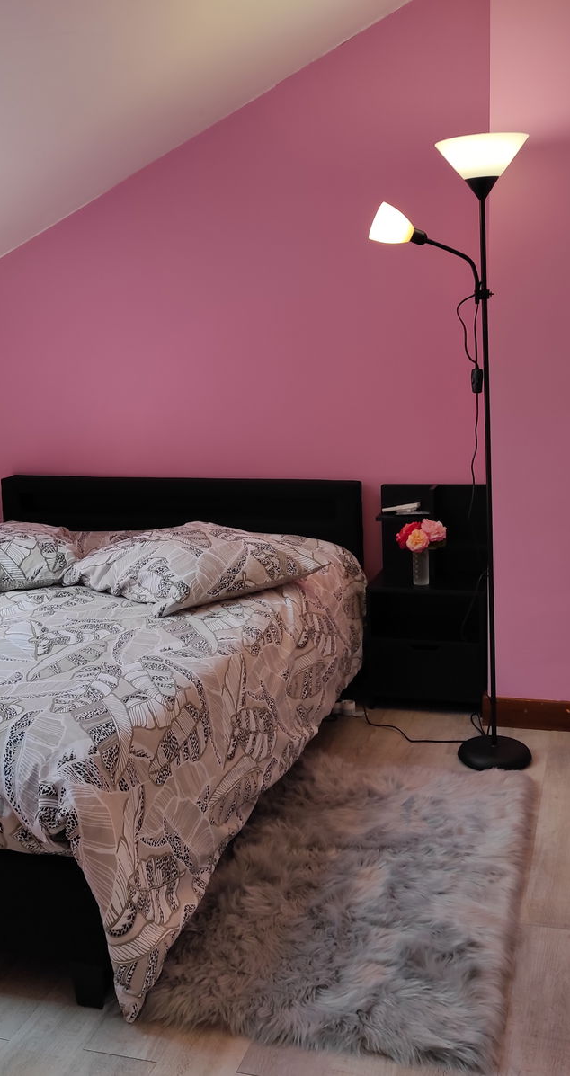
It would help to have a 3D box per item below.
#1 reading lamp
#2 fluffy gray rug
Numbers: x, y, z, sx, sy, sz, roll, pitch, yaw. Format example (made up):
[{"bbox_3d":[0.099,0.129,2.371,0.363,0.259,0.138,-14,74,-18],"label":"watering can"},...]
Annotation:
[{"bbox_3d":[0.494,-0.210,3.048,0.464,1.808,0.255,0,12,13],"label":"reading lamp"},{"bbox_3d":[0.219,0.800,2.561,0.697,0.060,1.244,1,13,18],"label":"fluffy gray rug"}]

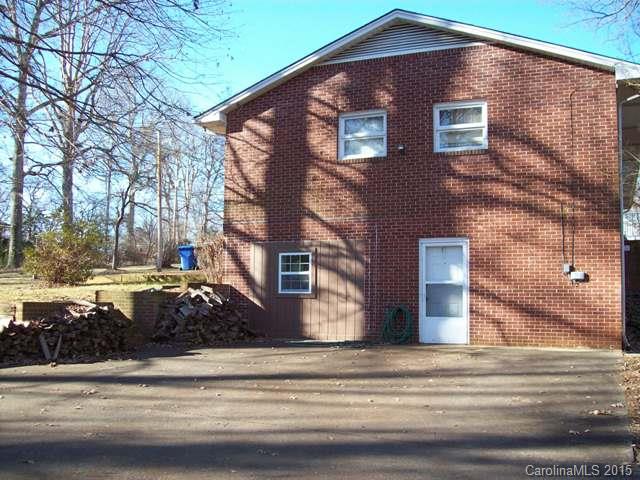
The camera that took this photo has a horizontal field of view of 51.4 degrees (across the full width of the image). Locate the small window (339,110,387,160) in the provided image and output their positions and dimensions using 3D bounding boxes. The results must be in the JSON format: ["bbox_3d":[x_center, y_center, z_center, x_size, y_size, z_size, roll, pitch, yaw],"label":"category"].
[{"bbox_3d":[0.913,-2.218,14.166,1.068,0.990,0.120,-2,-6,21],"label":"small window"}]

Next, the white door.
[{"bbox_3d":[2.460,1.023,13.206,0.980,2.078,0.120,-2,-6,21],"label":"white door"}]

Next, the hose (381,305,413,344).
[{"bbox_3d":[1.545,1.697,13.381,0.613,0.779,0.200,-2,-6,21],"label":"hose"}]

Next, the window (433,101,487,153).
[{"bbox_3d":[2.835,-2.280,13.422,1.076,0.981,0.120,-2,-6,21],"label":"window"}]

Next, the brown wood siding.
[{"bbox_3d":[-0.298,1.074,14.277,2.641,2.098,0.100,-2,-6,21],"label":"brown wood siding"}]

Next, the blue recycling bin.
[{"bbox_3d":[-5.963,0.825,30.000,0.680,1.090,0.780,0,-6,5],"label":"blue recycling bin"}]

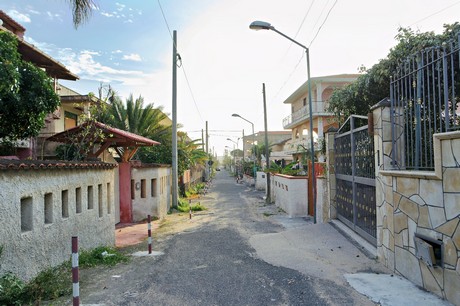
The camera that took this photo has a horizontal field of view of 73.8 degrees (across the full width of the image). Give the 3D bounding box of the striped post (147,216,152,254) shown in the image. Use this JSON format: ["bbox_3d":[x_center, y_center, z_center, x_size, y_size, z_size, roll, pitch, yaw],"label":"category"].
[{"bbox_3d":[-1.514,1.547,5.800,0.063,0.735,0.063,-1,-2,-2],"label":"striped post"}]

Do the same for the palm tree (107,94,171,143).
[{"bbox_3d":[-4.235,-0.260,14.500,3.800,5.000,3.800,-1,-2,-2],"label":"palm tree"}]

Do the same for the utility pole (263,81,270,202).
[{"bbox_3d":[1.613,-0.445,13.500,0.160,5.300,0.160,-2,-2,-2],"label":"utility pole"}]

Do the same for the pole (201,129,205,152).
[{"bbox_3d":[-2.874,0.222,34.000,0.160,5.700,0.160,-2,-2,-2],"label":"pole"}]

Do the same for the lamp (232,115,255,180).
[{"bbox_3d":[1.033,-0.109,22.300,1.750,5.400,0.300,-1,-2,-2],"label":"lamp"}]

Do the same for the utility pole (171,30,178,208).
[{"bbox_3d":[-2.164,-1.323,12.100,0.210,7.000,0.210,0,-2,-2],"label":"utility pole"}]

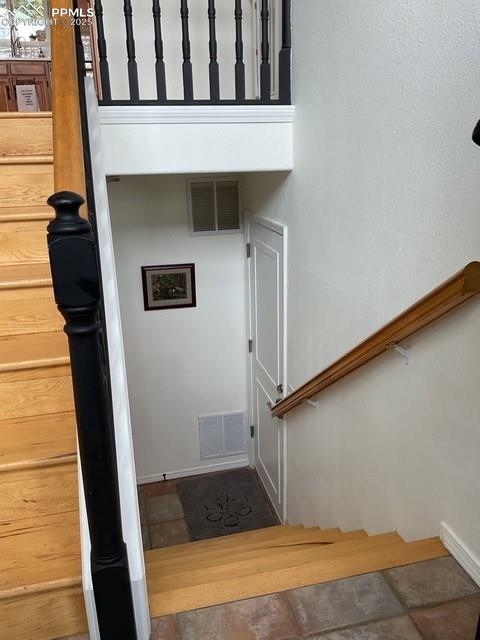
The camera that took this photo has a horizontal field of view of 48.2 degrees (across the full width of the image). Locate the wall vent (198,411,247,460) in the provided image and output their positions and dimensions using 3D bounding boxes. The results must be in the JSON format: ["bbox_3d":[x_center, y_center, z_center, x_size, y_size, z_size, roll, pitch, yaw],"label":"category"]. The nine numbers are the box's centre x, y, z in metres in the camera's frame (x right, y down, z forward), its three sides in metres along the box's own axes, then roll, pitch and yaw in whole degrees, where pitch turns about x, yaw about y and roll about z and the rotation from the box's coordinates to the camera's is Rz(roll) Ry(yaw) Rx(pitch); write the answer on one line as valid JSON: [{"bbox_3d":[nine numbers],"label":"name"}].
[{"bbox_3d":[-0.131,0.954,4.405,0.399,0.405,0.020,-5,18,-12],"label":"wall vent"}]

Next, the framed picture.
[{"bbox_3d":[-0.514,-0.236,3.940,0.387,0.332,0.022,-5,18,-12],"label":"framed picture"}]

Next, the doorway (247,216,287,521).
[{"bbox_3d":[0.212,0.361,3.761,0.045,2.011,0.842,-5,18,-12],"label":"doorway"}]

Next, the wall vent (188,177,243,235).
[{"bbox_3d":[-0.174,-0.815,3.847,0.383,0.414,0.020,-5,18,-12],"label":"wall vent"}]

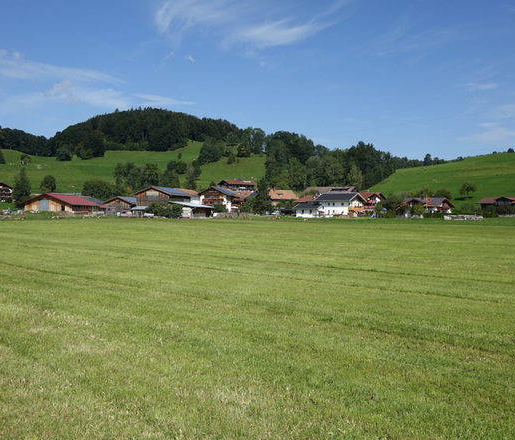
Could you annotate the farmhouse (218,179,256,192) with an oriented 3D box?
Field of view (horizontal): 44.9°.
[{"bbox_3d":[-10.420,-16.400,325.000,16.770,8.870,11.480,0,1,-34],"label":"farmhouse"}]

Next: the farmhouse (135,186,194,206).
[{"bbox_3d":[-34.620,-7.160,232.000,14.150,10.600,20.840,0,1,14],"label":"farmhouse"}]

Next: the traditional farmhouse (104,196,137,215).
[{"bbox_3d":[-47.700,-5.100,225.000,10.840,6.600,12.000,0,1,11],"label":"traditional farmhouse"}]

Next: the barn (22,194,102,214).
[{"bbox_3d":[-70.620,-5.860,225.000,19.570,7.390,21.370,0,1,11],"label":"barn"}]

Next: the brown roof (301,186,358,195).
[{"bbox_3d":[31.750,-12.590,270.000,20.530,3.550,13.930,0,1,29],"label":"brown roof"}]

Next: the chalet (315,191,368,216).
[{"bbox_3d":[30.730,-5.470,232.000,9.680,9.070,17.420,-1,1,-42],"label":"chalet"}]

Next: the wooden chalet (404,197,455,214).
[{"bbox_3d":[67.640,-5.010,245.000,10.760,7.260,16.400,0,1,-33],"label":"wooden chalet"}]

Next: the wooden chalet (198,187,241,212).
[{"bbox_3d":[-13.910,-7.340,232.000,11.500,10.230,15.680,0,1,16],"label":"wooden chalet"}]

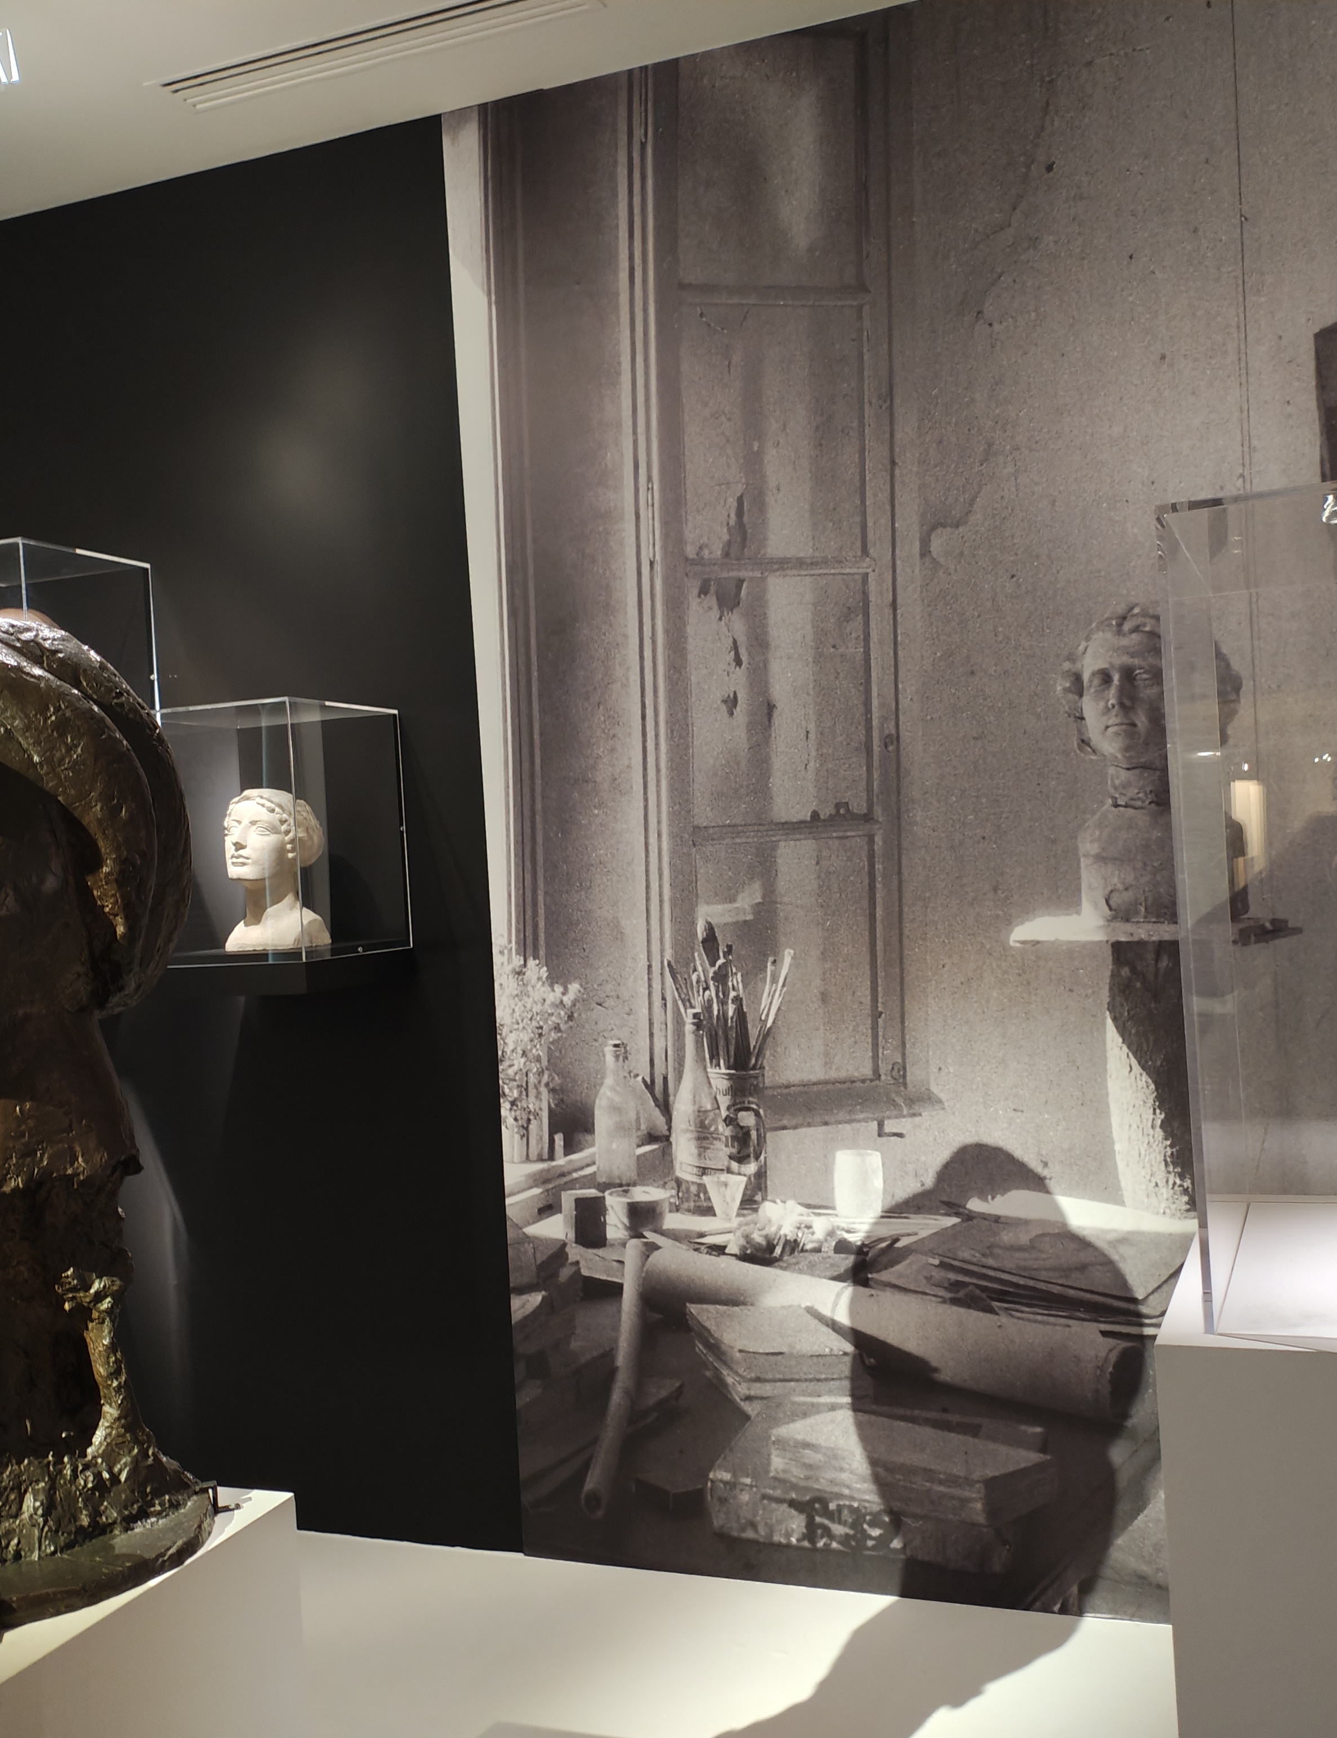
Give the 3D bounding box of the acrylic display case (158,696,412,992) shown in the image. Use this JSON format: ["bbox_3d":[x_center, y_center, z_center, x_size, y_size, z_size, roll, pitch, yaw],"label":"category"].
[{"bbox_3d":[-0.784,-0.041,3.309,0.381,0.528,0.390,-3,0,21],"label":"acrylic display case"}]

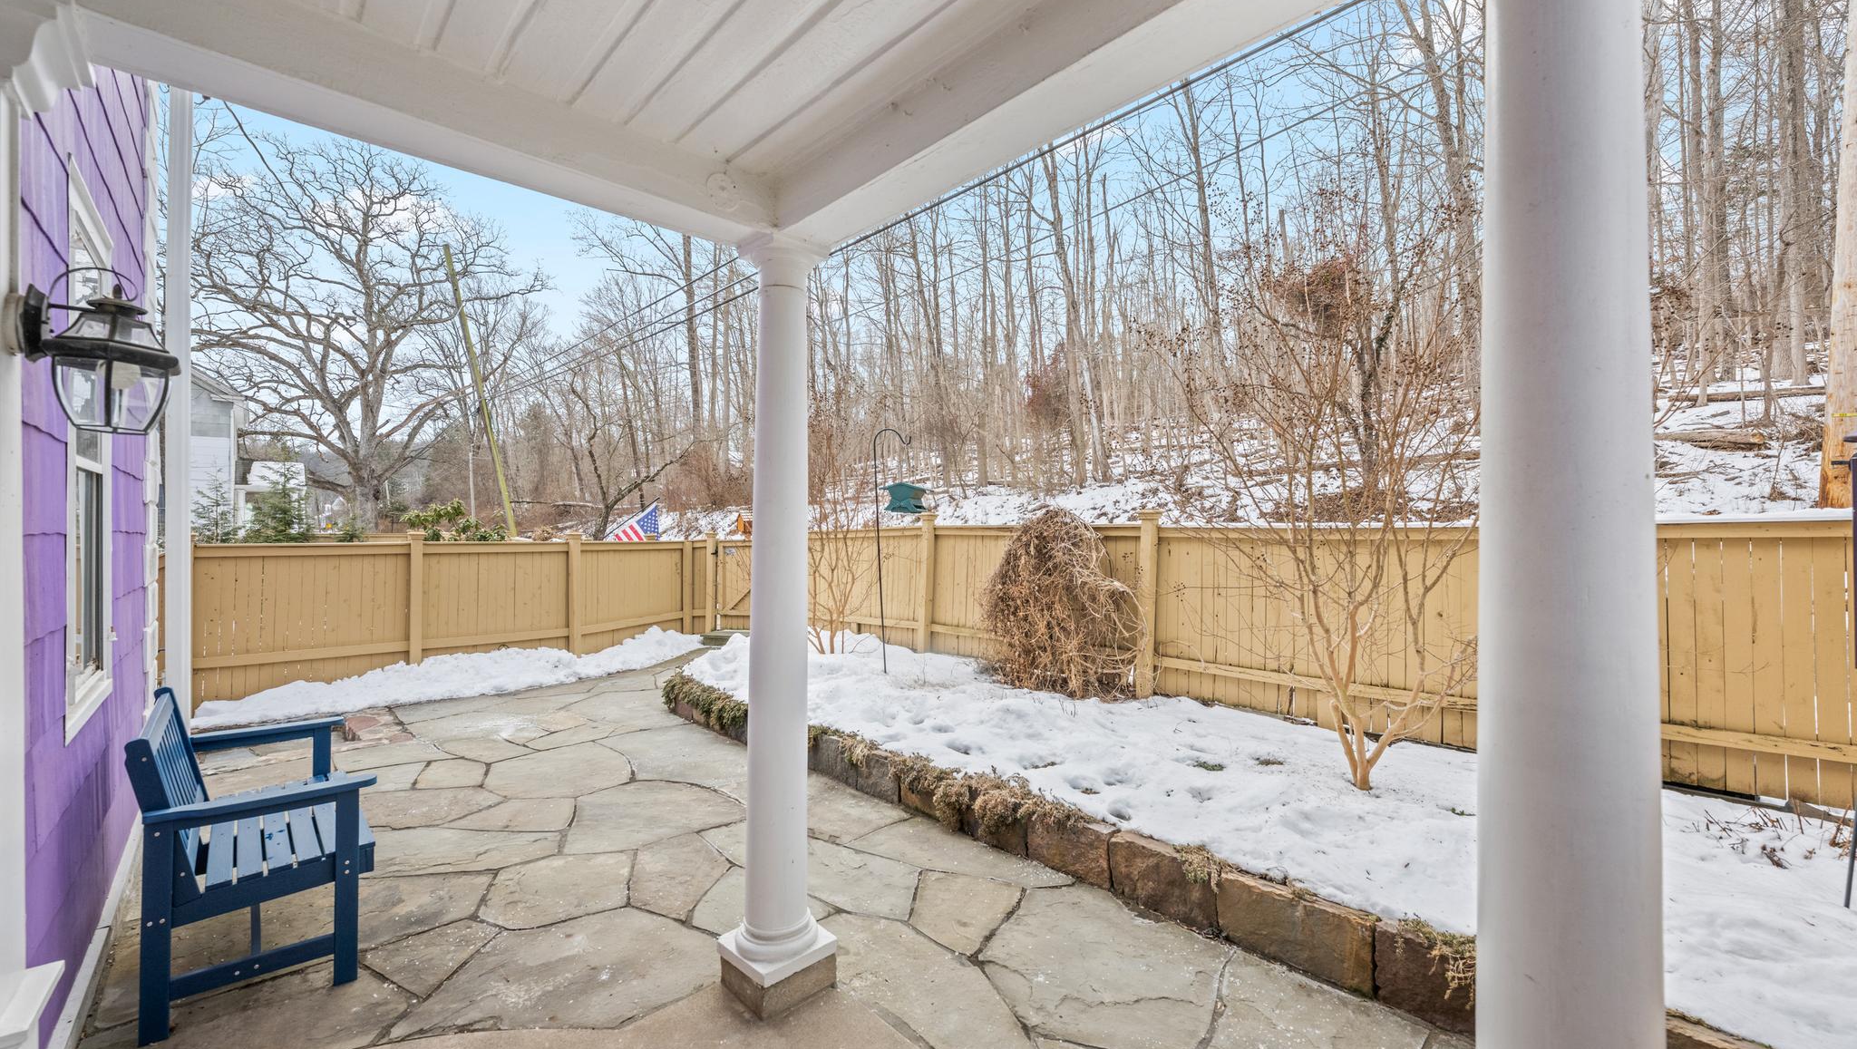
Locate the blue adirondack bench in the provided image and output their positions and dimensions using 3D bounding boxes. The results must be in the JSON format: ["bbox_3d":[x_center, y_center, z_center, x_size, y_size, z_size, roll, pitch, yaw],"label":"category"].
[{"bbox_3d":[-2.421,1.058,2.604,0.580,0.870,1.100,1,-1,-43],"label":"blue adirondack bench"}]

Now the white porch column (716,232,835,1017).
[{"bbox_3d":[-0.488,0.287,2.335,0.273,2.375,0.273,0,0,-43],"label":"white porch column"}]

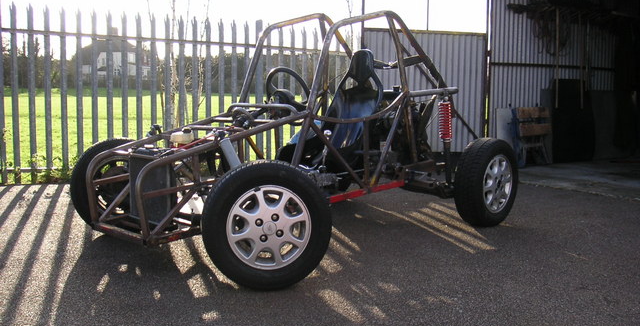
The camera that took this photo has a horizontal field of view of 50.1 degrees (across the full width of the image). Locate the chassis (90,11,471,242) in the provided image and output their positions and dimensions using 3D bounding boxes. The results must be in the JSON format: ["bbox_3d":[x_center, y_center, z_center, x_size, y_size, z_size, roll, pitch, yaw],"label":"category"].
[{"bbox_3d":[-0.073,-0.351,4.296,0.800,1.230,2.780,6,8,45],"label":"chassis"}]

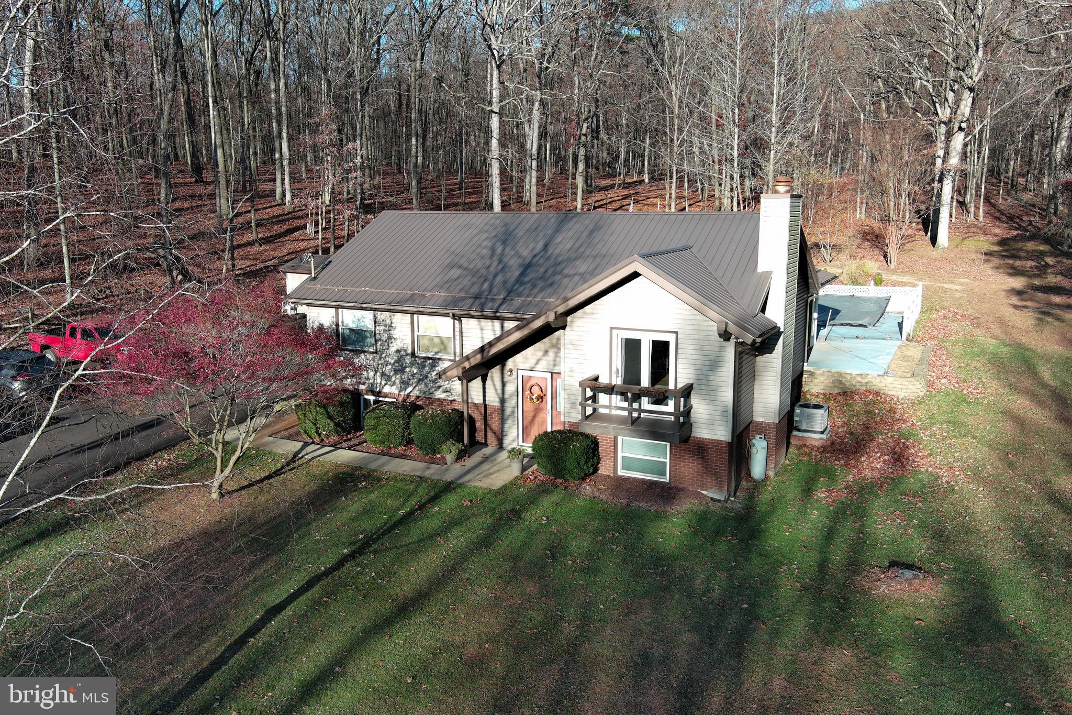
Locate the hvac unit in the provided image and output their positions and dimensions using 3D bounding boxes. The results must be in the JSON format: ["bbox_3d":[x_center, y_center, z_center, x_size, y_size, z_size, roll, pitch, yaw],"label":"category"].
[{"bbox_3d":[7.613,1.639,23.836,0.810,0.630,0.850,5,12,27],"label":"hvac unit"}]

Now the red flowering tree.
[{"bbox_3d":[-7.086,0.954,18.930,5.500,4.500,5.200,5,12,27],"label":"red flowering tree"}]

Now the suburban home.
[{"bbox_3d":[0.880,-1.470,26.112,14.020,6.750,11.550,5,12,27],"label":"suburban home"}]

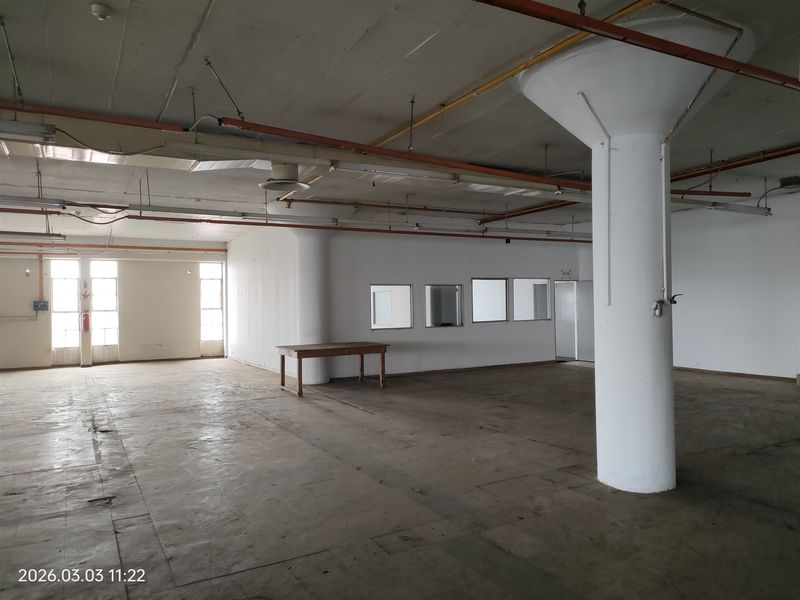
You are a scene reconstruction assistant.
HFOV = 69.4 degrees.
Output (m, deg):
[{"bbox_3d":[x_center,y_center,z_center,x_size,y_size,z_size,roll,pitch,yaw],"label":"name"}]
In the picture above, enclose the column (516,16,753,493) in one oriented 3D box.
[{"bbox_3d":[2.005,-0.228,4.978,1.860,3.570,1.860,-1,0,-30],"label":"column"}]

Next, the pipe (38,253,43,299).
[{"bbox_3d":[-9.174,-0.604,14.788,0.090,1.170,0.090,-1,0,-30],"label":"pipe"}]

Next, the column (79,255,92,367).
[{"bbox_3d":[-8.288,0.283,15.254,0.260,2.980,0.270,-1,0,-30],"label":"column"}]

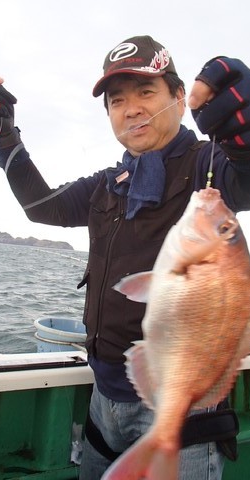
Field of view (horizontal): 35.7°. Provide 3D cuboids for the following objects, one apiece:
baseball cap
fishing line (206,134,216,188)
[{"bbox_3d":[0.014,-0.405,0.890,0.175,0.138,0.270,-8,6,30],"label":"baseball cap"},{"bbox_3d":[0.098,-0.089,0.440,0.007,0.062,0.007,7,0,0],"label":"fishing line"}]

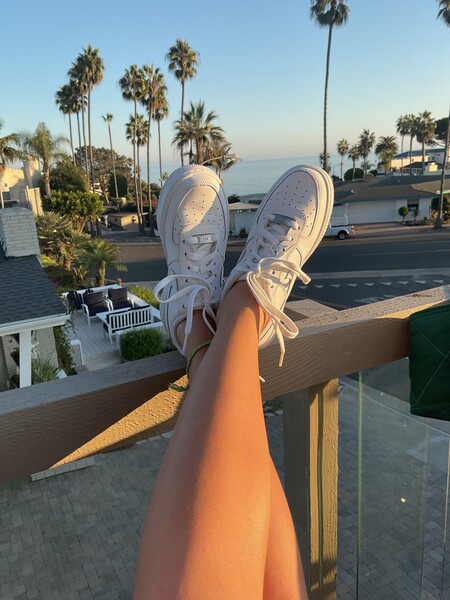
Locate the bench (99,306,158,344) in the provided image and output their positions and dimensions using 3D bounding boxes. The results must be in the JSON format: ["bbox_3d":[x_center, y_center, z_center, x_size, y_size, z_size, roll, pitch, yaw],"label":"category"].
[{"bbox_3d":[-2.872,0.677,14.701,1.220,0.860,0.700,-12,17,-28],"label":"bench"}]

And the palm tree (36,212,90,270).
[{"bbox_3d":[-7.310,-2.477,22.895,2.500,2.989,2.500,-3,15,0],"label":"palm tree"}]

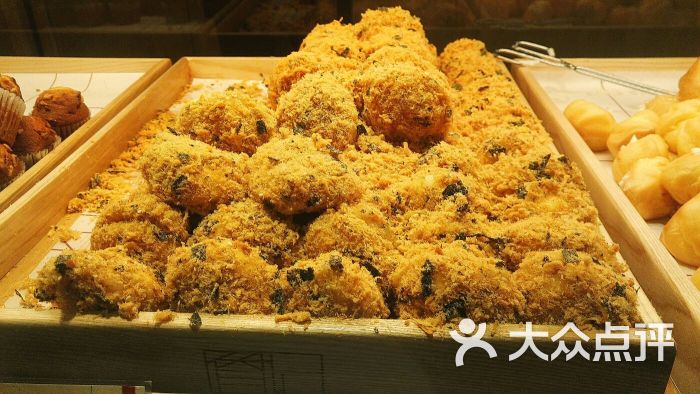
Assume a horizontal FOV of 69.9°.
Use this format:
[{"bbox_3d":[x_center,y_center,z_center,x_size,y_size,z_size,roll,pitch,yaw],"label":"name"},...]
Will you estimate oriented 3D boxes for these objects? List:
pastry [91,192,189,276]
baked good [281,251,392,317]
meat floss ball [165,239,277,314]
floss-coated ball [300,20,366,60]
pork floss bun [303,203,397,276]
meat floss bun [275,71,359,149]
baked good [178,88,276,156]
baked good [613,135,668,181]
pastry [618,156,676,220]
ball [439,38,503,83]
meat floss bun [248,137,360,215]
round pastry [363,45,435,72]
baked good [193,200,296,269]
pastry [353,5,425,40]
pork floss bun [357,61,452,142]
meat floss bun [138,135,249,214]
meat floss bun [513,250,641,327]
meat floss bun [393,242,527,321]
[{"bbox_3d":[-0.177,0.030,0.428,0.082,0.061,0.078,1,33,5],"label":"pastry"},{"bbox_3d":[-0.011,0.058,0.325,0.072,0.047,0.060,1,32,4],"label":"baked good"},{"bbox_3d":[-0.095,0.063,0.375,0.085,0.056,0.076,1,33,5],"label":"meat floss ball"},{"bbox_3d":[-0.021,-0.194,0.646,0.086,0.061,0.081,-2,32,1],"label":"floss-coated ball"},{"bbox_3d":[-0.001,0.037,0.390,0.079,0.059,0.072,1,33,5],"label":"pork floss bun"},{"bbox_3d":[-0.029,-0.077,0.457,0.076,0.060,0.080,1,32,4],"label":"meat floss bun"},{"bbox_3d":[-0.112,-0.066,0.455,0.090,0.054,0.070,1,32,4],"label":"baked good"},{"bbox_3d":[0.291,-0.039,0.496,0.056,0.046,0.056,1,33,5],"label":"baked good"},{"bbox_3d":[0.249,-0.007,0.420,0.046,0.050,0.050,1,32,4],"label":"pastry"},{"bbox_3d":[0.160,-0.178,0.668,0.086,0.060,0.081,1,33,5],"label":"ball"},{"bbox_3d":[-0.034,-0.017,0.374,0.086,0.055,0.073,1,33,5],"label":"meat floss bun"},{"bbox_3d":[0.057,-0.150,0.589,0.084,0.056,0.080,1,33,5],"label":"round pastry"},{"bbox_3d":[-0.084,0.035,0.403,0.086,0.061,0.077,1,33,5],"label":"baked good"},{"bbox_3d":[0.051,-0.200,0.617,0.089,0.063,0.085,1,33,5],"label":"pastry"},{"bbox_3d":[0.050,-0.085,0.455,0.082,0.064,0.080,1,32,4],"label":"pork floss bun"},{"bbox_3d":[-0.119,-0.018,0.382,0.083,0.056,0.070,1,32,4],"label":"meat floss bun"},{"bbox_3d":[0.158,0.068,0.352,0.084,0.053,0.071,1,33,5],"label":"meat floss bun"},{"bbox_3d":[0.069,0.057,0.324,0.086,0.050,0.068,1,32,4],"label":"meat floss bun"}]

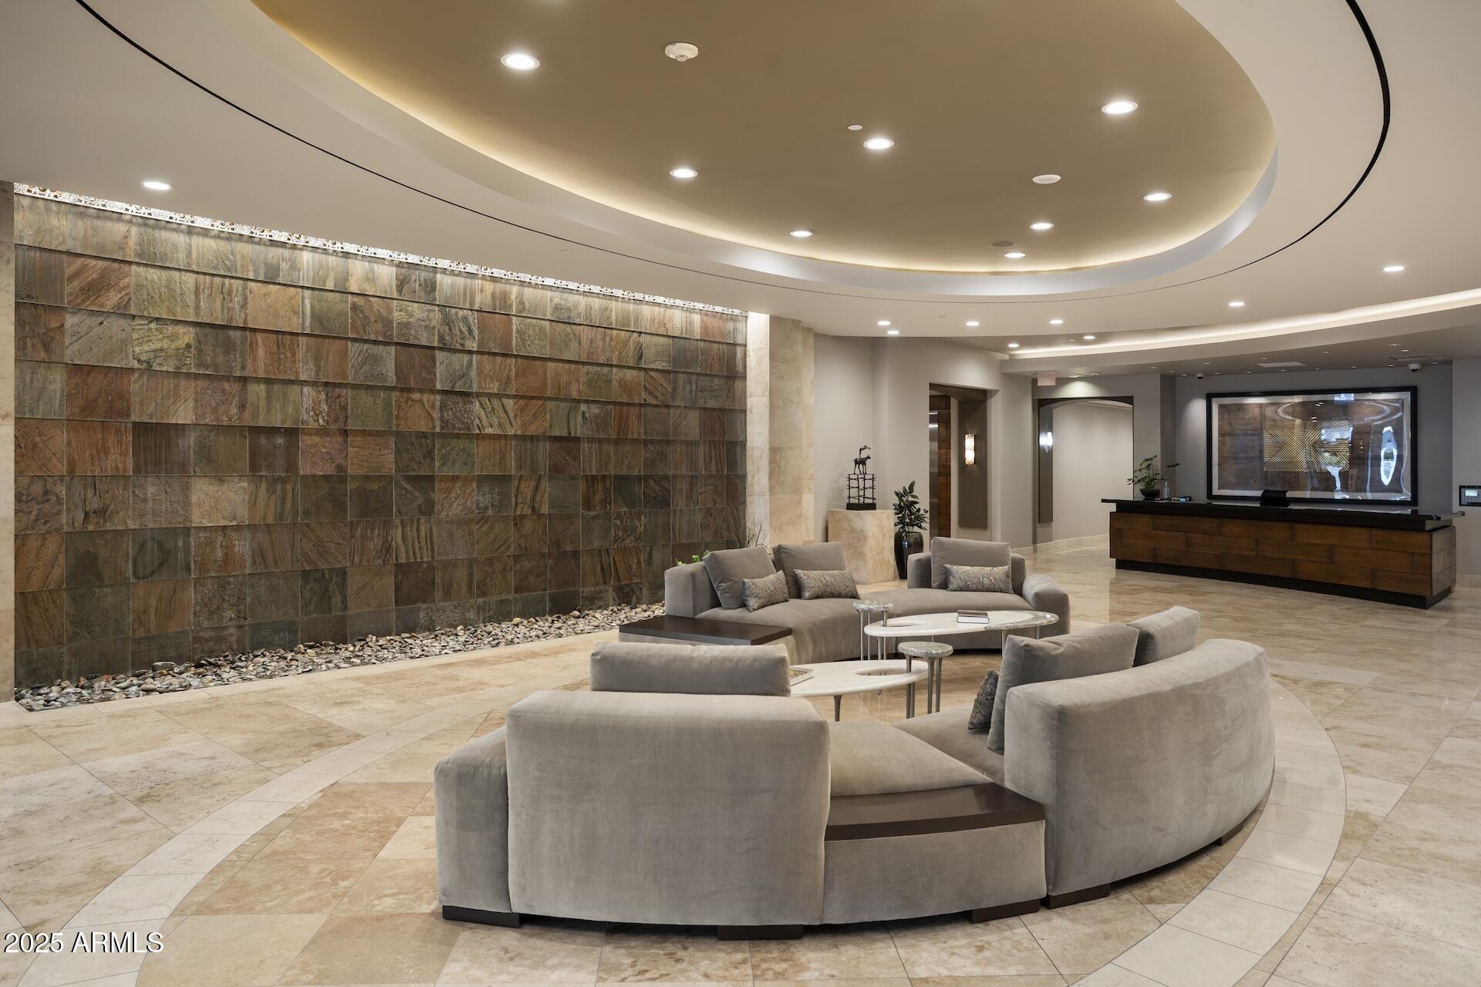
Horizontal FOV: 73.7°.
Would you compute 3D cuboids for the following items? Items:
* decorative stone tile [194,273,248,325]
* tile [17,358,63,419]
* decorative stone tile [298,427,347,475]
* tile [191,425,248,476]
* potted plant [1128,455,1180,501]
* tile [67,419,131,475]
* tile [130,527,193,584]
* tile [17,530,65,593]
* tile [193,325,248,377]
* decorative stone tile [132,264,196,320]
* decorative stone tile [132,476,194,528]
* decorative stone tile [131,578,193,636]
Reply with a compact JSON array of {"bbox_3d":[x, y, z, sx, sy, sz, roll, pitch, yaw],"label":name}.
[{"bbox_3d":[-3.985,-1.491,7.565,0.020,0.395,0.400,2,2,44],"label":"decorative stone tile"},{"bbox_3d":[-4.603,-0.674,6.492,0.020,0.375,0.272,1,1,39],"label":"tile"},{"bbox_3d":[-3.444,-0.345,8.170,0.020,0.395,0.400,2,2,44],"label":"decorative stone tile"},{"bbox_3d":[-4.003,-0.329,7.595,0.020,0.395,0.400,2,2,44],"label":"tile"},{"bbox_3d":[6.079,-0.234,14.550,0.730,0.670,0.580,1,2,0],"label":"potted plant"},{"bbox_3d":[-4.391,-0.304,6.752,0.020,0.375,0.400,1,1,39],"label":"tile"},{"bbox_3d":[-4.293,0.453,7.328,0.020,0.395,0.400,2,2,44],"label":"tile"},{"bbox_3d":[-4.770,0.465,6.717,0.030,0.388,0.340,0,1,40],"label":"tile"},{"bbox_3d":[-3.990,-1.100,7.576,0.020,0.395,0.400,2,2,44],"label":"tile"},{"bbox_3d":[-4.136,-1.437,7.060,0.020,0.375,0.400,1,1,40],"label":"decorative stone tile"},{"bbox_3d":[-4.272,0.060,7.304,0.030,0.388,0.405,0,1,41],"label":"decorative stone tile"},{"bbox_3d":[-4.272,0.839,7.304,0.030,0.388,0.405,0,1,41],"label":"decorative stone tile"}]

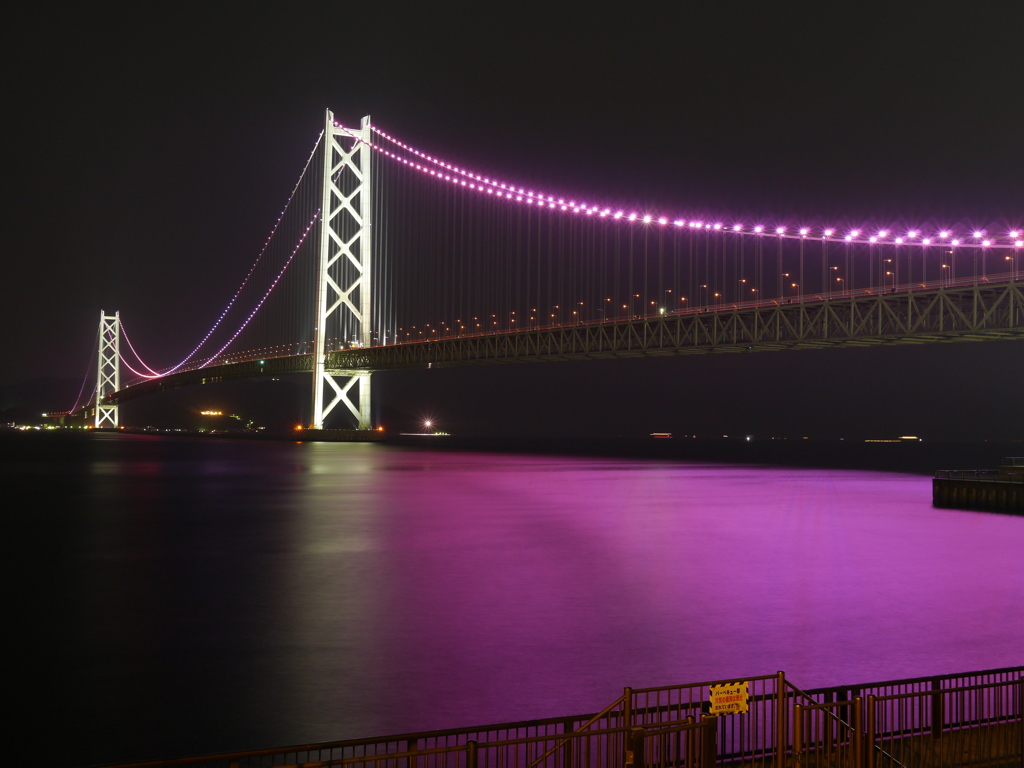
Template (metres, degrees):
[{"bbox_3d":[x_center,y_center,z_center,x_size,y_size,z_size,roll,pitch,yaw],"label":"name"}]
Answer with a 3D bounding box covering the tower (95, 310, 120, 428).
[{"bbox_3d":[-983.500,-36.800,2883.000,52.500,288.500,15.500,2,-3,-25],"label":"tower"}]

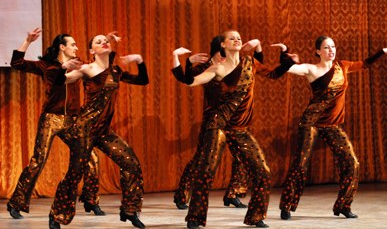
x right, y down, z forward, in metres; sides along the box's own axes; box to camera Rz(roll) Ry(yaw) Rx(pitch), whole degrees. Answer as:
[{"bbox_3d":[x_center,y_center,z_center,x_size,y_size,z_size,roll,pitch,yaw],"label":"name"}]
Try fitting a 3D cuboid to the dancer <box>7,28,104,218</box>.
[{"bbox_3d":[-1.198,0.070,9.950,0.860,1.670,0.600,-2,3,-42],"label":"dancer"}]

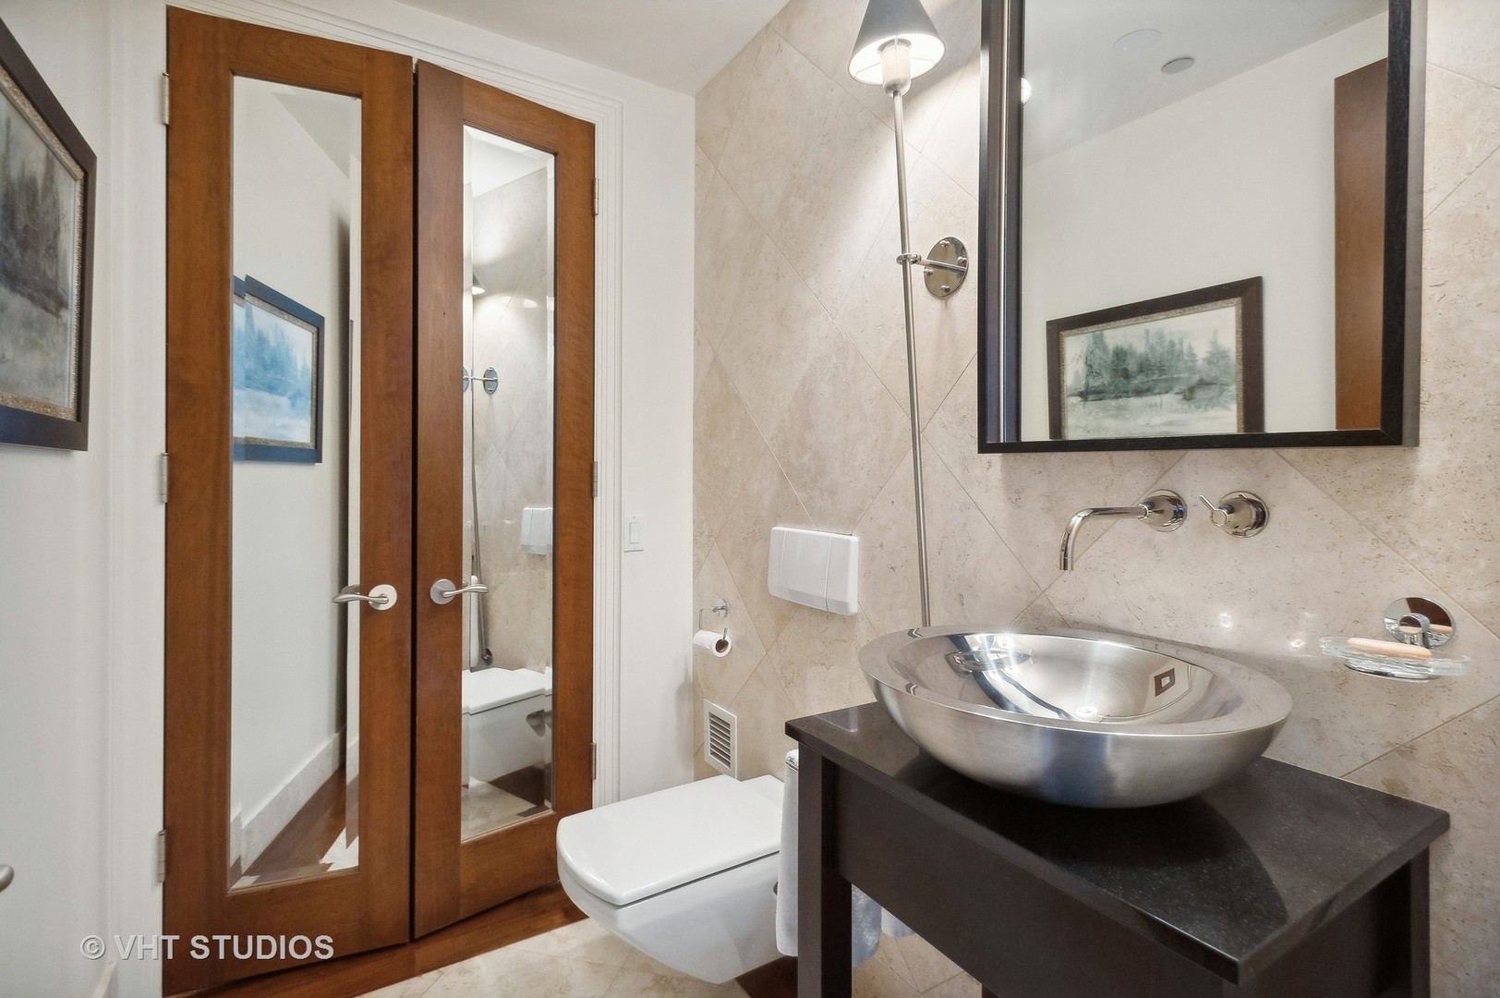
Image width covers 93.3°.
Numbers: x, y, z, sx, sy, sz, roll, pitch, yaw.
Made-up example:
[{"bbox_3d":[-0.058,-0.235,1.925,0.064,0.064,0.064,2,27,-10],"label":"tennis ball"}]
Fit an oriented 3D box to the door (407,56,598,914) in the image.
[{"bbox_3d":[-0.673,0.007,1.985,0.500,2.241,0.040,0,1,-41],"label":"door"}]

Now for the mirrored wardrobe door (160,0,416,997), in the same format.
[{"bbox_3d":[-1.104,0.014,1.726,0.504,2.251,0.040,0,1,-22],"label":"mirrored wardrobe door"}]

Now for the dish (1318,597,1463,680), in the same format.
[{"bbox_3d":[0.684,0.150,0.749,0.130,0.083,0.118,0,1,-31],"label":"dish"}]

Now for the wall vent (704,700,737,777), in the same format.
[{"bbox_3d":[-0.095,0.740,2.157,0.012,0.200,0.200,0,1,-31],"label":"wall vent"}]

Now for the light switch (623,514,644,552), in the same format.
[{"bbox_3d":[-0.360,0.109,2.208,0.070,0.116,0.009,0,1,-31],"label":"light switch"}]

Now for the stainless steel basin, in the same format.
[{"bbox_3d":[0.376,0.270,0.870,0.475,0.132,0.475,0,1,0],"label":"stainless steel basin"}]

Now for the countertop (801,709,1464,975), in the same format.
[{"bbox_3d":[0.403,0.345,0.903,0.458,0.024,0.610,0,1,-31],"label":"countertop"}]

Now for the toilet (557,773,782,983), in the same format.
[{"bbox_3d":[-0.113,0.881,1.615,0.605,0.305,0.370,0,1,-31],"label":"toilet"}]

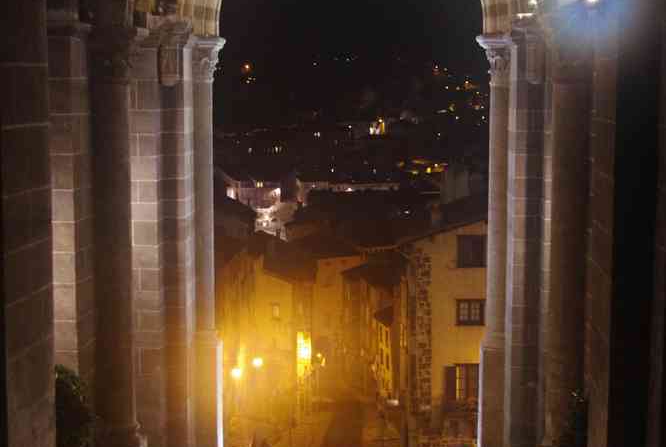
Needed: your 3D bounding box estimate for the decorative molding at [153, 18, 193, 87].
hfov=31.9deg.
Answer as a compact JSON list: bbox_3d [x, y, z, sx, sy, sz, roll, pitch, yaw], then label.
[{"bbox_3d":[-2.703,-2.862,19.581,0.601,1.115,0.485,1,7,6],"label":"decorative molding"}]

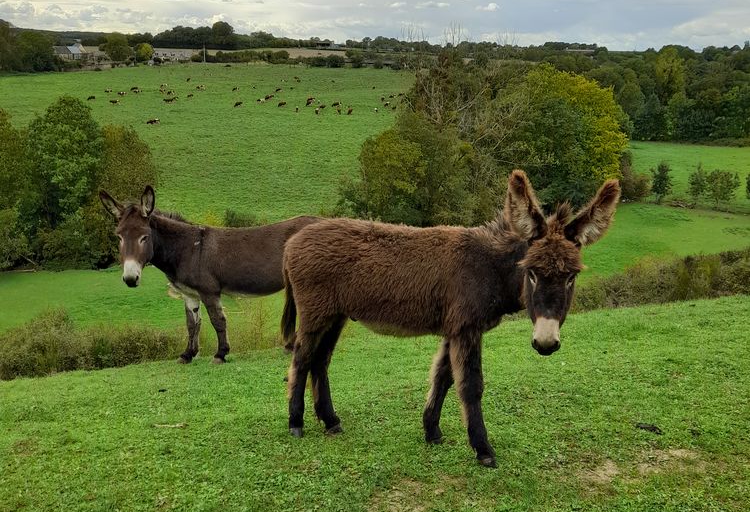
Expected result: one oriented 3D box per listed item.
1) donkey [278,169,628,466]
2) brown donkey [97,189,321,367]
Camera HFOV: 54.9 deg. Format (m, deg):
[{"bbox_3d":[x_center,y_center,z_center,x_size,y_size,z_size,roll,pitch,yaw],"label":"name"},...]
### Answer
[{"bbox_3d":[0.245,0.262,3.000,1.370,1.310,0.510,6,17,21],"label":"donkey"},{"bbox_3d":[-1.190,0.130,5.740,1.700,1.490,0.530,-6,17,-20],"label":"brown donkey"}]

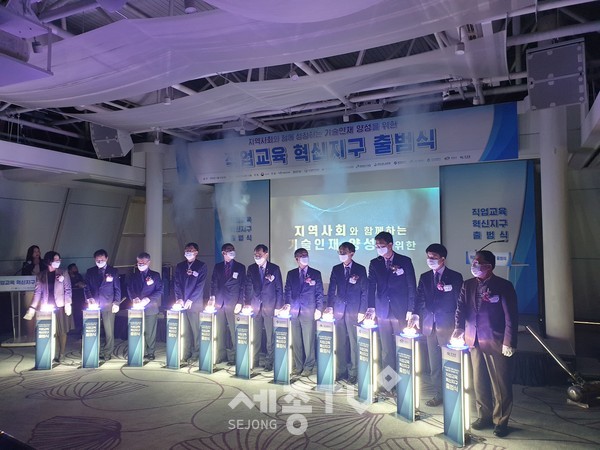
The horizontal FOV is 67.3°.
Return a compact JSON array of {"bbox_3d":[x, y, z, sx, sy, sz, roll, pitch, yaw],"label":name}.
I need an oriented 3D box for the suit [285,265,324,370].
[{"bbox_3d":[0.065,1.265,6.132,0.500,1.396,0.370,-1,-3,17],"label":"suit"}]

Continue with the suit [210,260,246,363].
[{"bbox_3d":[-1.028,1.234,6.535,0.520,1.410,0.420,-1,-2,5],"label":"suit"}]

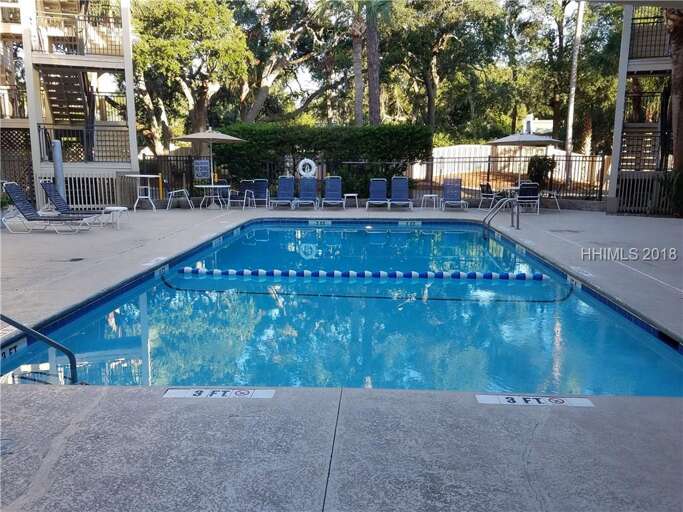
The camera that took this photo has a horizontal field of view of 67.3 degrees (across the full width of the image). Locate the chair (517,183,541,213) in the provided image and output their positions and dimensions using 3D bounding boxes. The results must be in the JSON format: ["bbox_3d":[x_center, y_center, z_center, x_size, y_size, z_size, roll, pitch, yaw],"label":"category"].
[{"bbox_3d":[5.240,-1.618,14.350,0.600,0.870,0.640,1,11,8],"label":"chair"}]

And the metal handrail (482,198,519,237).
[{"bbox_3d":[3.712,-0.909,11.885,0.710,0.900,0.550,1,11,4],"label":"metal handrail"}]

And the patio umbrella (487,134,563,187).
[{"bbox_3d":[5.494,-2.593,15.500,2.300,2.340,2.300,0,11,0],"label":"patio umbrella"}]

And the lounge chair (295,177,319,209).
[{"bbox_3d":[-1.077,-1.990,16.250,0.690,0.960,1.450,0,11,2],"label":"lounge chair"}]

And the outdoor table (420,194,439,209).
[{"bbox_3d":[2.900,-1.769,16.637,0.480,0.430,0.480,1,11,4],"label":"outdoor table"}]

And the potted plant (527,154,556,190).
[{"bbox_3d":[6.200,-2.289,15.900,0.850,1.580,0.850,0,11,0],"label":"potted plant"}]

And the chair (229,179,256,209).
[{"bbox_3d":[-3.040,-1.827,15.750,0.600,0.860,0.650,5,12,26],"label":"chair"}]

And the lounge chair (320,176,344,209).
[{"bbox_3d":[-0.253,-1.995,16.250,0.690,0.960,1.450,0,11,0],"label":"lounge chair"}]

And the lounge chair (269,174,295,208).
[{"bbox_3d":[-1.813,-1.984,16.317,0.720,1.000,1.350,1,11,4],"label":"lounge chair"}]

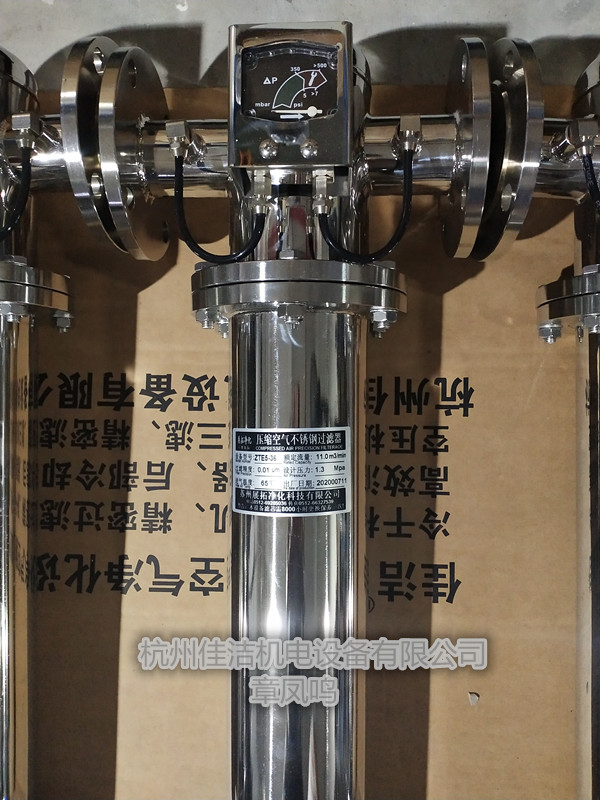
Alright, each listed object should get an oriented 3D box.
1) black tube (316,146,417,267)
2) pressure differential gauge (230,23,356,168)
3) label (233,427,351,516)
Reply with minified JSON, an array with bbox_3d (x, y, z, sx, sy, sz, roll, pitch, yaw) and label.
[{"bbox_3d":[0.045,-0.136,0.481,0.068,0.022,0.081,0,90,3],"label":"black tube"},{"bbox_3d":[-0.004,-0.196,0.476,0.080,0.062,0.092,0,90,3],"label":"pressure differential gauge"},{"bbox_3d":[-0.009,0.055,0.529,0.094,0.026,0.066,0,90,12],"label":"label"}]

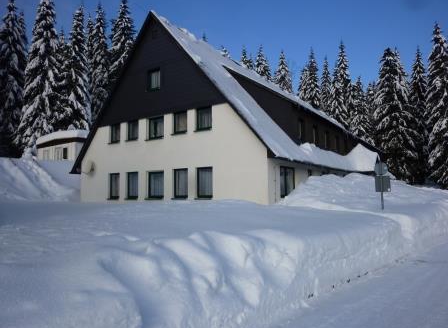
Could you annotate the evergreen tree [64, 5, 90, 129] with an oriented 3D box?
[{"bbox_3d":[-17.958,-8.865,39.078,4.200,21.793,4.200,-1,-5,0],"label":"evergreen tree"}]

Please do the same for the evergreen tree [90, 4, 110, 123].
[{"bbox_3d":[-15.869,-9.293,41.031,3.900,22.915,3.900,-1,-5,0],"label":"evergreen tree"}]

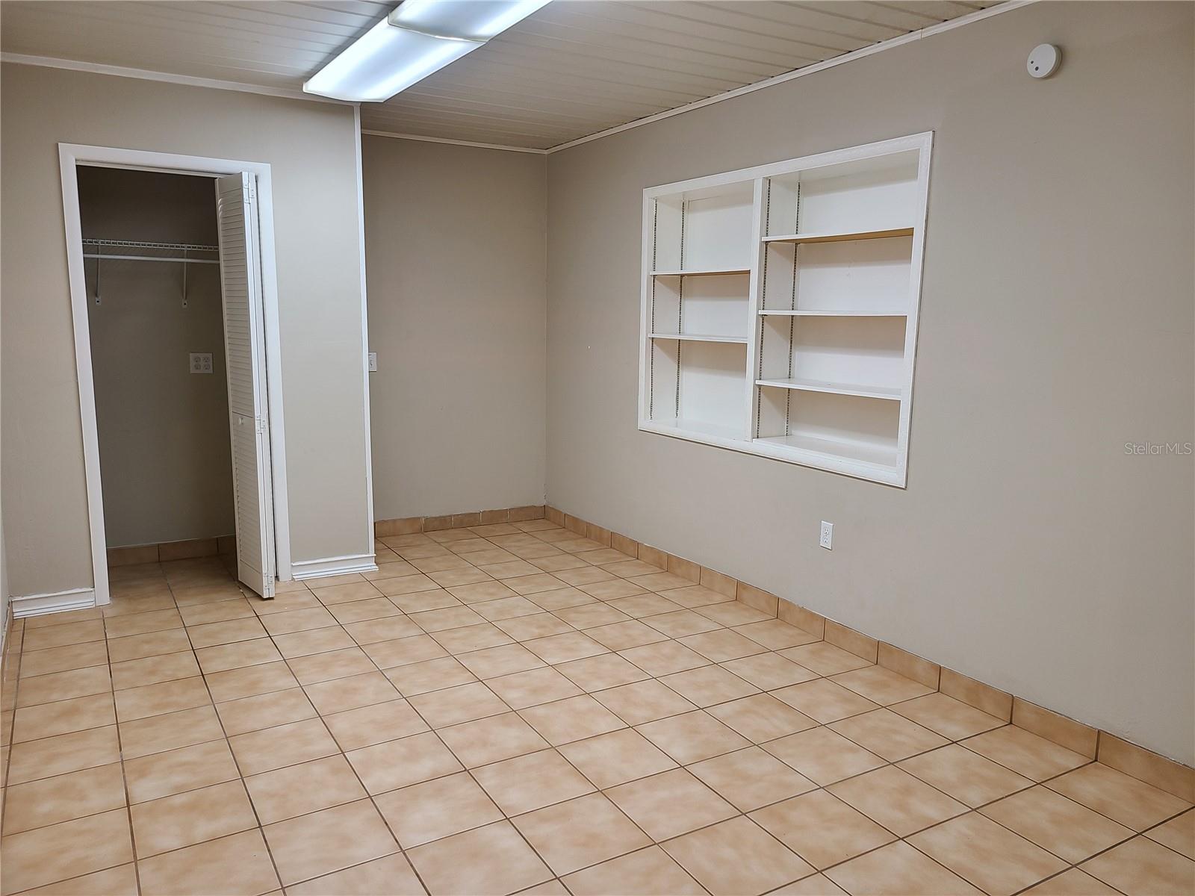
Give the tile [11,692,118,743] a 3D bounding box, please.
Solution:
[{"bbox_3d":[-1.862,0.945,3.146,0.300,0.010,0.300,-5,10,-30],"label":"tile"}]

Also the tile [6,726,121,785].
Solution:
[{"bbox_3d":[-1.717,0.992,2.899,0.300,0.010,0.300,-5,10,-30],"label":"tile"}]

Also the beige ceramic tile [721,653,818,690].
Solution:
[{"bbox_3d":[0.702,0.912,3.635,0.302,0.010,0.302,-4,10,-30],"label":"beige ceramic tile"}]

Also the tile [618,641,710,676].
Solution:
[{"bbox_3d":[0.280,0.880,3.734,0.298,0.010,0.298,-5,10,-30],"label":"tile"}]

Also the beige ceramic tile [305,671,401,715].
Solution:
[{"bbox_3d":[-0.923,0.924,3.380,0.298,0.010,0.298,-5,10,-30],"label":"beige ceramic tile"}]

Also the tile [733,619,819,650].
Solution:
[{"bbox_3d":[0.806,0.839,4.032,0.298,0.010,0.298,-5,10,-30],"label":"tile"}]

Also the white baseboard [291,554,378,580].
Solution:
[{"bbox_3d":[-1.418,0.645,4.864,0.455,0.082,0.045,-5,10,-30],"label":"white baseboard"}]

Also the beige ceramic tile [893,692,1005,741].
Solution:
[{"bbox_3d":[1.268,0.978,3.261,0.290,0.010,0.302,-4,10,-30],"label":"beige ceramic tile"}]

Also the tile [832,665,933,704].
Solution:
[{"bbox_3d":[1.100,0.925,3.485,0.275,0.010,0.300,-5,10,-30],"label":"tile"}]

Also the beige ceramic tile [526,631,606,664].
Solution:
[{"bbox_3d":[-0.135,0.860,3.839,0.298,0.010,0.298,-5,10,-30],"label":"beige ceramic tile"}]

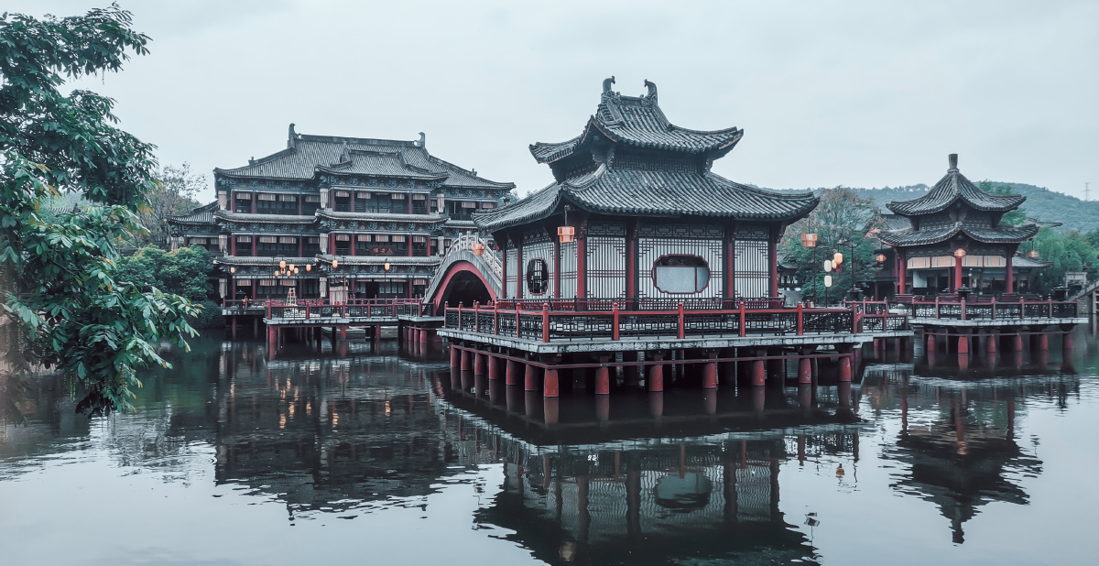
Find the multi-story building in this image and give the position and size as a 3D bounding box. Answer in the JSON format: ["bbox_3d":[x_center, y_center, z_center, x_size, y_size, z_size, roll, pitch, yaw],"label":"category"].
[{"bbox_3d":[-22.739,-7.175,90.953,34.310,20.280,22.570,0,-1,-22],"label":"multi-story building"}]

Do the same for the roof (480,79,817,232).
[{"bbox_3d":[3.151,-5.066,32.349,9.940,5.830,9.940,0,-1,-22],"label":"roof"}]

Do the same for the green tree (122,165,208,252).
[{"bbox_3d":[-40.832,-5.063,87.884,9.000,15.550,8.500,0,-1,0],"label":"green tree"}]

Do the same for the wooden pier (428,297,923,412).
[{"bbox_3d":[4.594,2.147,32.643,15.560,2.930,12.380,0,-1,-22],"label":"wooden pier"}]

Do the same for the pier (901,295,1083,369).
[{"bbox_3d":[23.946,2.285,46.758,9.390,2.930,7.260,0,-1,-22],"label":"pier"}]

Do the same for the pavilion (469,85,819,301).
[{"bbox_3d":[3.159,-2.992,32.318,9.940,9.970,9.940,0,-1,-22],"label":"pavilion"}]

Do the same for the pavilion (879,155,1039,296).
[{"bbox_3d":[22.653,-2.554,46.156,5.790,9.360,5.800,0,-1,-22],"label":"pavilion"}]

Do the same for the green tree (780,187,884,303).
[{"bbox_3d":[21.240,-2.432,61.928,8.200,9.650,7.800,0,-1,0],"label":"green tree"}]

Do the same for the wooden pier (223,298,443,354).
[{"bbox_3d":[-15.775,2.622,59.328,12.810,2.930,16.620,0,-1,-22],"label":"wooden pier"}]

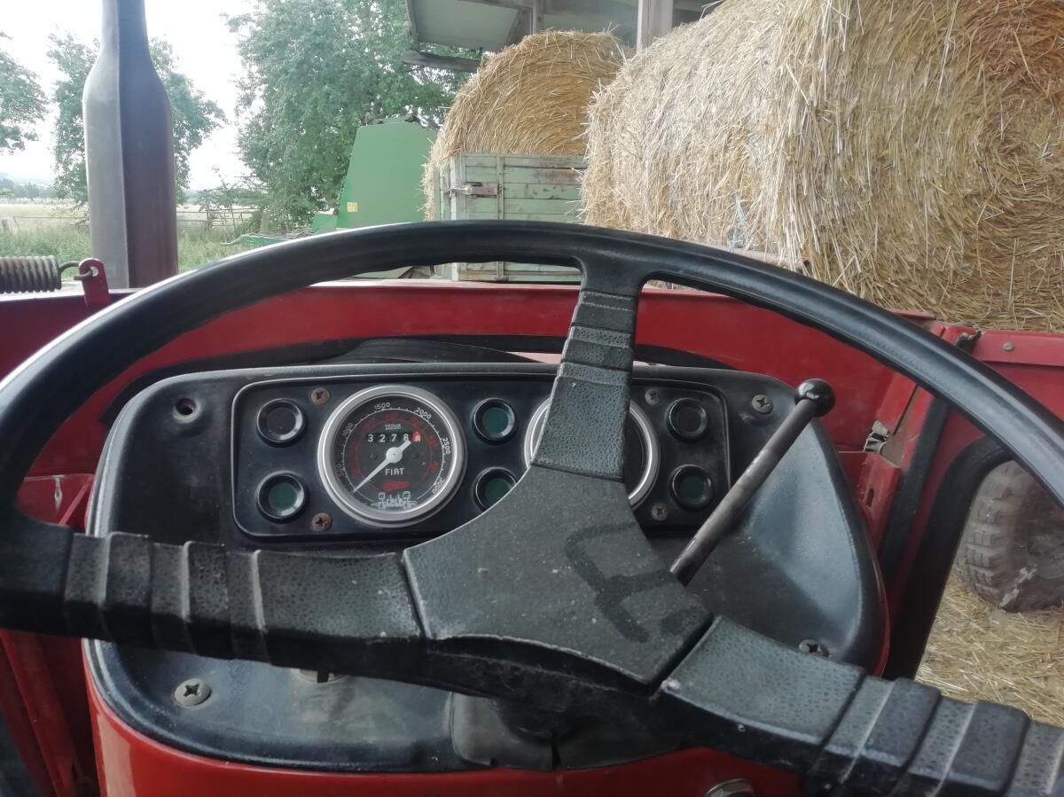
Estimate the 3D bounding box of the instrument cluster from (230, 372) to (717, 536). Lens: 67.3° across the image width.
[{"bbox_3d":[-0.025,0.037,0.518,0.317,0.100,0.040,0,-9,-11],"label":"instrument cluster"}]

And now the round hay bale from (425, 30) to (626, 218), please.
[{"bbox_3d":[0.126,-1.357,4.744,1.400,1.270,1.200,-2,14,-9],"label":"round hay bale"}]

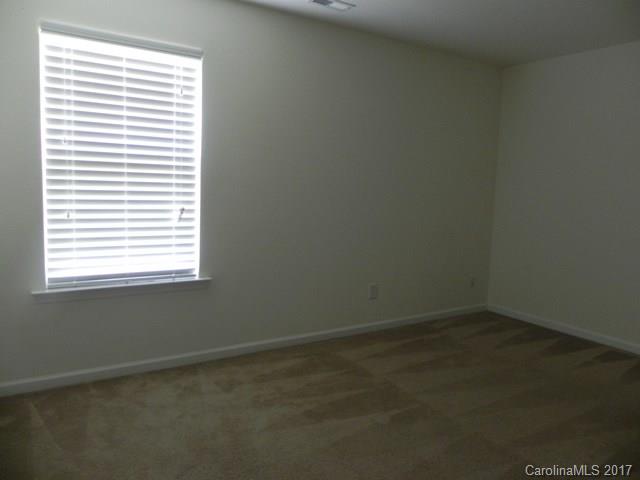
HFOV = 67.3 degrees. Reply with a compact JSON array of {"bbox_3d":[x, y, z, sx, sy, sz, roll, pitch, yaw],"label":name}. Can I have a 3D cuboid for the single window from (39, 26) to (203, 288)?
[{"bbox_3d":[-1.182,-0.470,2.971,0.902,1.491,0.065,-2,8,-33],"label":"single window"}]

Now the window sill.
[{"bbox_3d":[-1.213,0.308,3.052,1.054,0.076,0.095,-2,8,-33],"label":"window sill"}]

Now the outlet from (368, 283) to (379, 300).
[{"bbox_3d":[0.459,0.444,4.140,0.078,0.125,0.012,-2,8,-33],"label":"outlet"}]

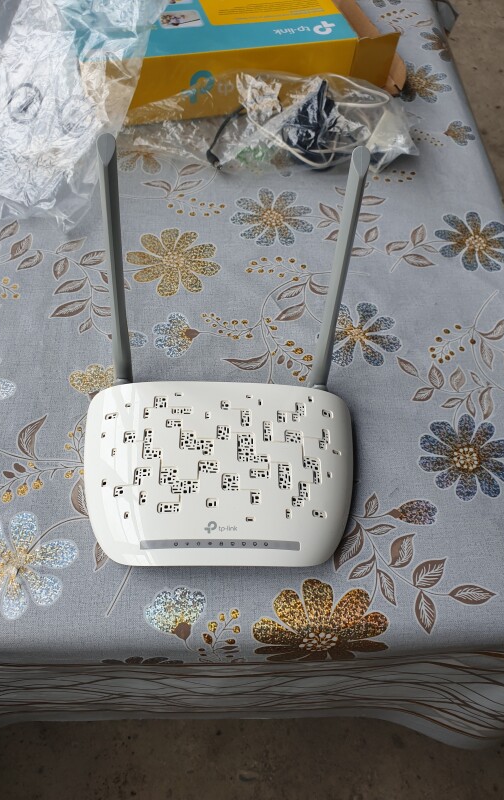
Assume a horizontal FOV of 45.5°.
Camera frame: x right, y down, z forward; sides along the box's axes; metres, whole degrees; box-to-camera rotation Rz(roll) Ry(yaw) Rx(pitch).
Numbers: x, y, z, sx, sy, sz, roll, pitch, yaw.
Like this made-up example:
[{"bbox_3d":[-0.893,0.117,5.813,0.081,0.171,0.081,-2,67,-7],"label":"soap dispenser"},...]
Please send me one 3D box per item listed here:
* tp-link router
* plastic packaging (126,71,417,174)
[{"bbox_3d":[-0.020,-0.018,0.393,0.197,0.188,0.205,1,58,-2],"label":"tp-link router"},{"bbox_3d":[0.018,-0.305,0.652,0.305,0.053,0.108,-2,58,-3],"label":"plastic packaging"}]

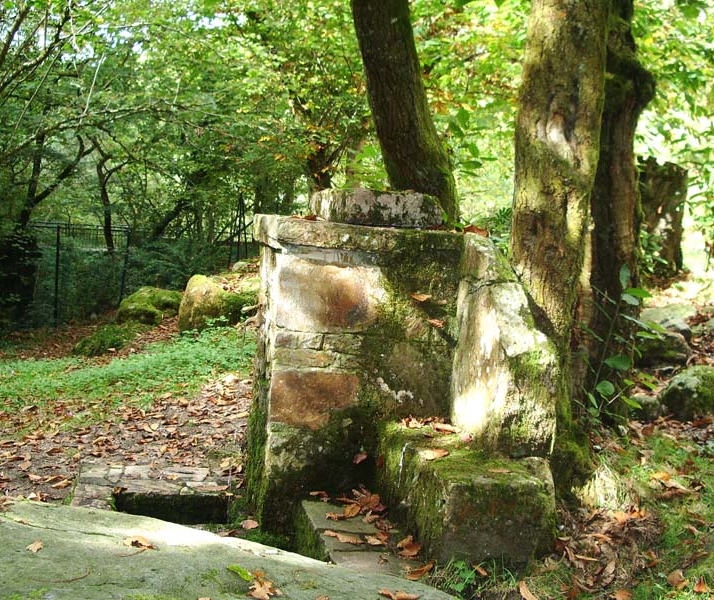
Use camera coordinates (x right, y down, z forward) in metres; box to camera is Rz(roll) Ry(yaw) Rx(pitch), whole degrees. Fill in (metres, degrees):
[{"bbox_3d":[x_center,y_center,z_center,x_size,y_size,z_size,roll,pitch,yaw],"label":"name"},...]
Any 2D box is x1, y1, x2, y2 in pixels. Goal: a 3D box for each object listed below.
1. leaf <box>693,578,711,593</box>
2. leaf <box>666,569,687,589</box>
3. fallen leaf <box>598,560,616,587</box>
[{"bbox_3d":[1.326,1.096,3.637,0.068,0.035,0.065,4,6,19],"label":"leaf"},{"bbox_3d":[1.246,1.087,3.696,0.083,0.045,0.090,4,6,19],"label":"leaf"},{"bbox_3d":[1.000,1.096,3.796,0.075,0.055,0.130,4,6,15],"label":"fallen leaf"}]

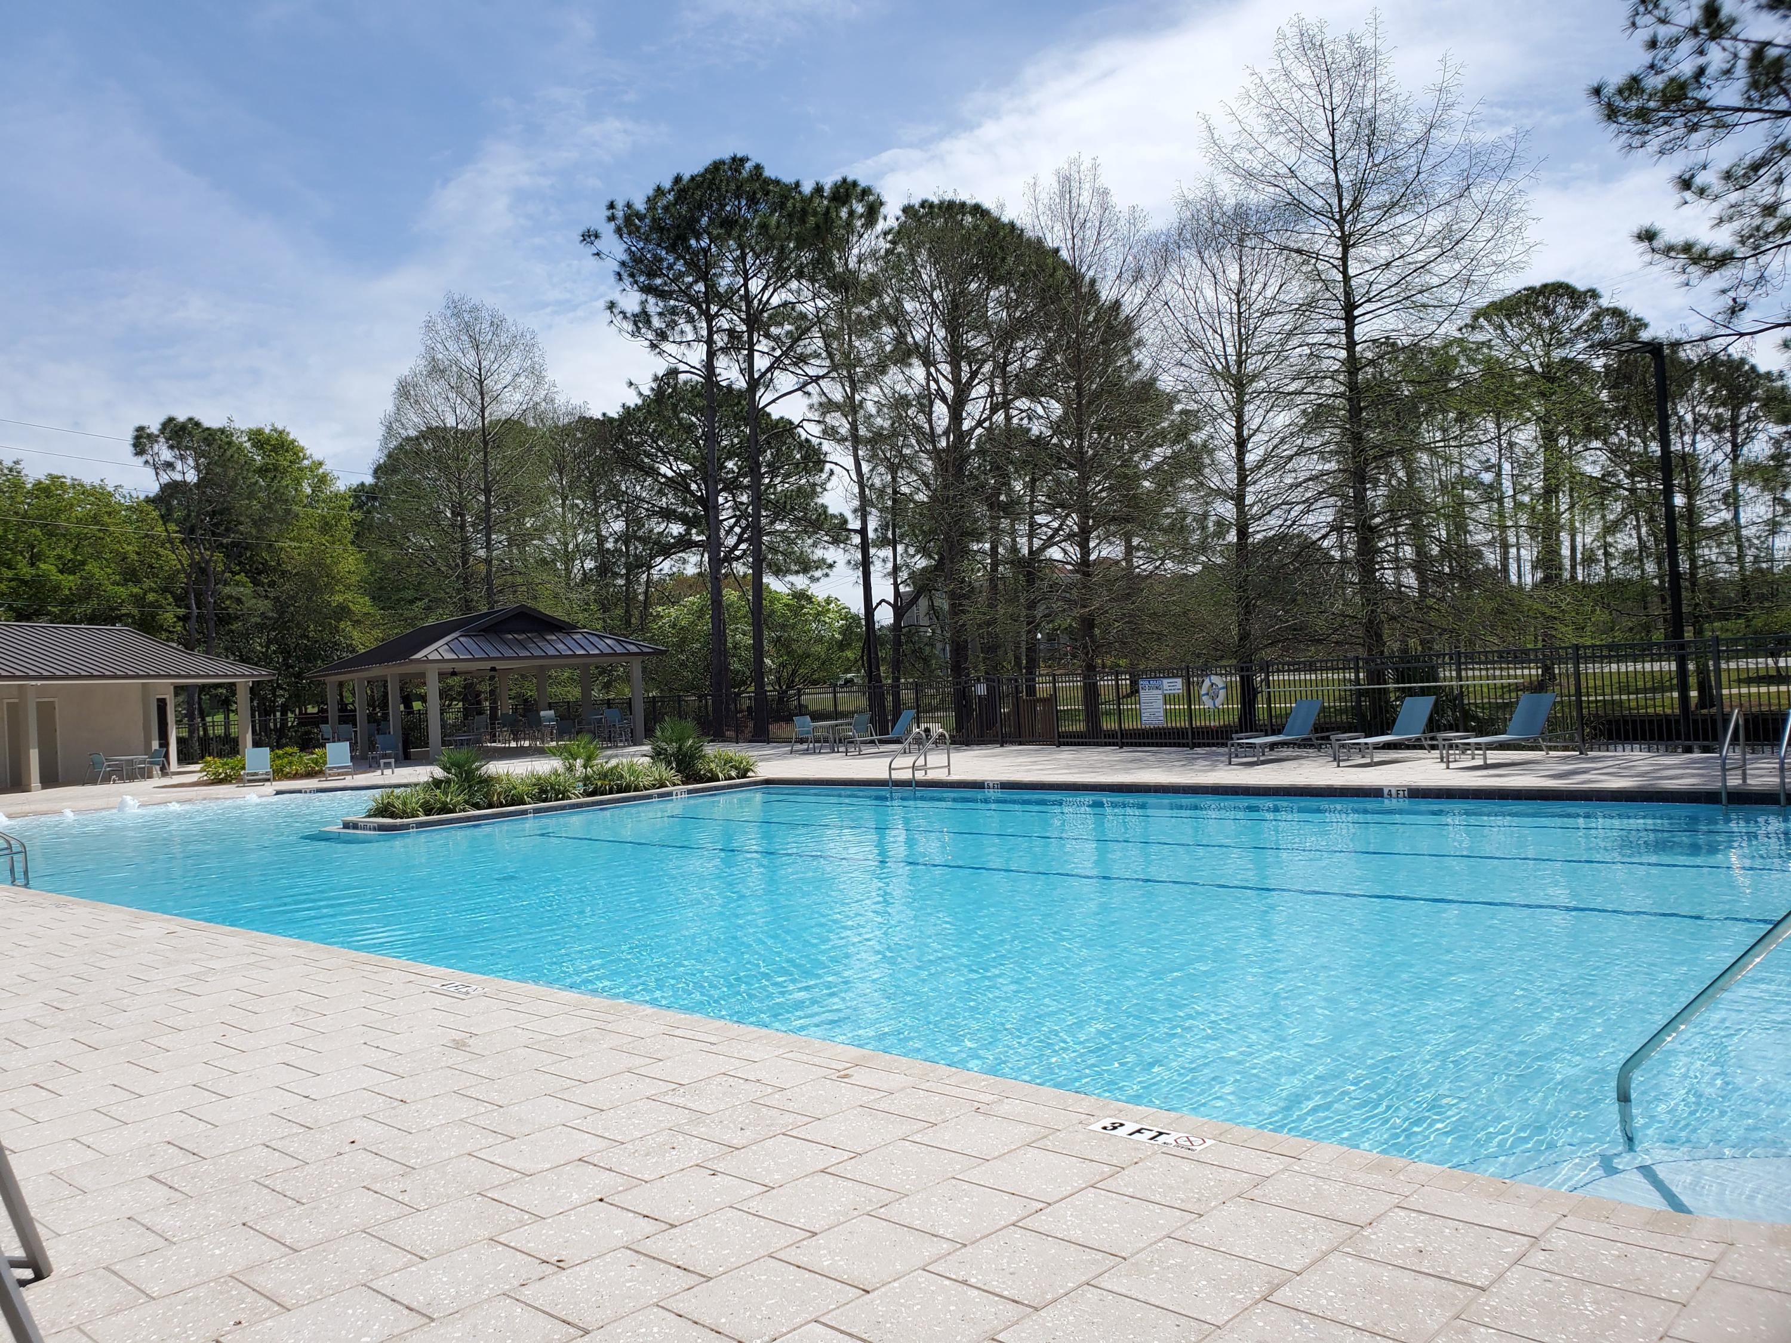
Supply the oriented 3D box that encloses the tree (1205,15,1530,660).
[{"bbox_3d":[9.986,-6.314,28.700,6.700,15.300,6.700,-3,-1,20],"label":"tree"}]

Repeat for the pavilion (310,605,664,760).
[{"bbox_3d":[-15.200,0.470,48.700,8.250,4.880,14.500,-2,-1,-35],"label":"pavilion"}]

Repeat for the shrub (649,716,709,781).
[{"bbox_3d":[-4.164,1.487,25.807,1.150,1.250,1.150,-3,-1,0],"label":"shrub"}]

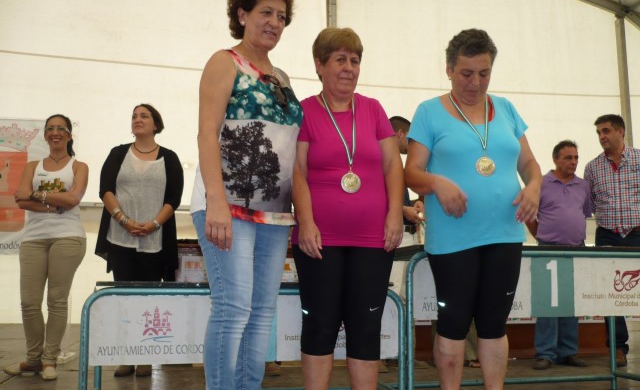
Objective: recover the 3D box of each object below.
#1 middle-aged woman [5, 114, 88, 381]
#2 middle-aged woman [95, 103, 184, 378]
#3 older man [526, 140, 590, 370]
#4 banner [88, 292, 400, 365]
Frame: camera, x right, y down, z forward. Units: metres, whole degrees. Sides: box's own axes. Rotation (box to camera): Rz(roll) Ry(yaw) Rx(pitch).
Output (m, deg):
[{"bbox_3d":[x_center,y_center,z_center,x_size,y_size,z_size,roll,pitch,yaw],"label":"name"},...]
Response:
[{"bbox_3d":[-1.699,0.289,4.064,0.490,1.636,0.400,0,-7,-2],"label":"middle-aged woman"},{"bbox_3d":[-1.101,0.250,3.968,0.540,1.660,0.360,0,-7,-3],"label":"middle-aged woman"},{"bbox_3d":[1.660,0.390,4.485,0.500,1.560,0.340,0,-7,-3],"label":"older man"},{"bbox_3d":[-0.272,0.515,2.512,1.198,0.261,0.030,1,-7,-8],"label":"banner"}]

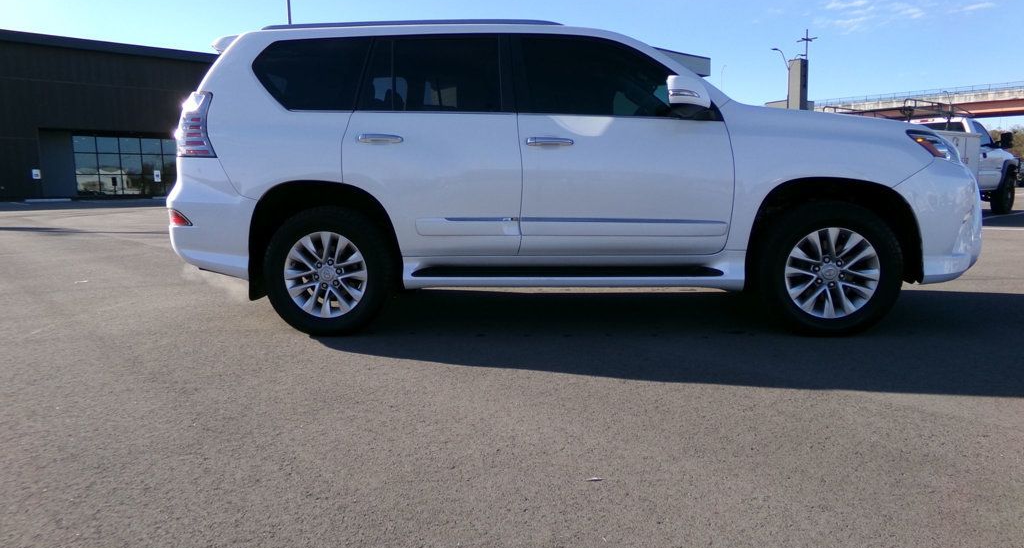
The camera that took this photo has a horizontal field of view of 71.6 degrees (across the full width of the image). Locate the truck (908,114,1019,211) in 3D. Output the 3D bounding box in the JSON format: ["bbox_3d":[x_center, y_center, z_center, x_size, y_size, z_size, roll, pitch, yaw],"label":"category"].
[{"bbox_3d":[8.156,-2.113,13.990,5.750,1.980,2.030,-8,10,-41],"label":"truck"}]

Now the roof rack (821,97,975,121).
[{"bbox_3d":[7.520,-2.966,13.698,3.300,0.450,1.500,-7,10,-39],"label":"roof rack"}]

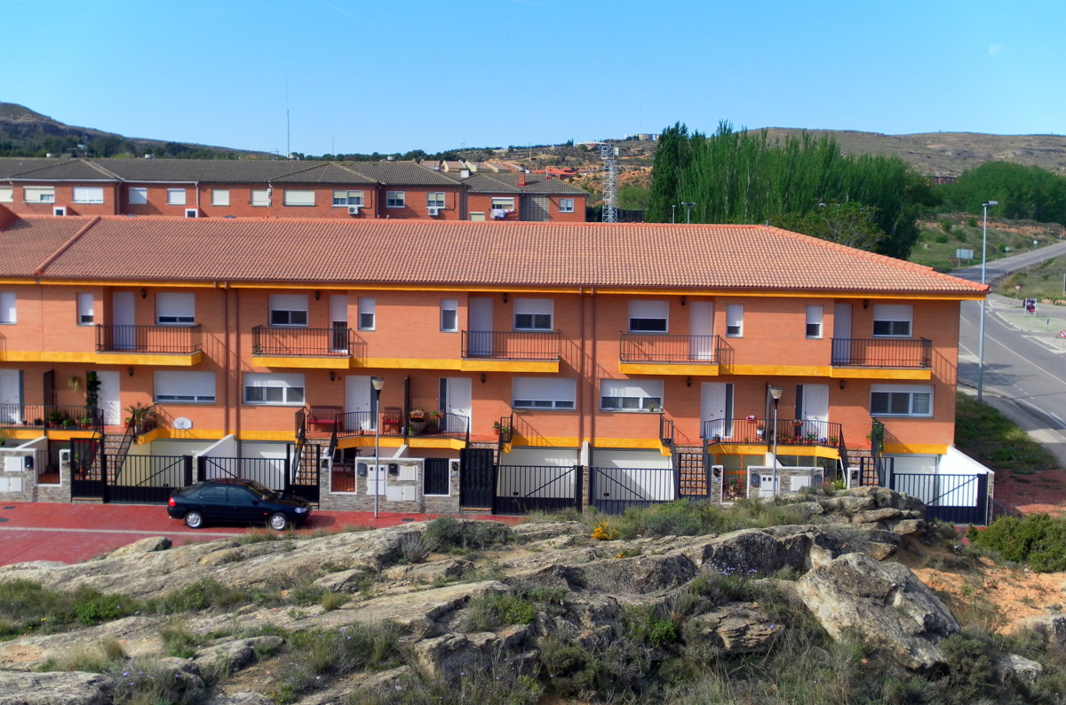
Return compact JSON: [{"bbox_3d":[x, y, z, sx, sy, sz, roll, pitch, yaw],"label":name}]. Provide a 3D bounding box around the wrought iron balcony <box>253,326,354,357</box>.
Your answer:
[{"bbox_3d":[-8.505,-0.424,52.842,3.606,0.982,1.380,1,5,2],"label":"wrought iron balcony"}]

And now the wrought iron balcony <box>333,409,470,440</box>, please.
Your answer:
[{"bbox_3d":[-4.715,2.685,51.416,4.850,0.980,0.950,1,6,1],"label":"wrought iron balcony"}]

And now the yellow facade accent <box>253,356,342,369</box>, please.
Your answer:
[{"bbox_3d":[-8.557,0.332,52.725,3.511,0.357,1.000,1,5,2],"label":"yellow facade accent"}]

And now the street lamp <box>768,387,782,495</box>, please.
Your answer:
[{"bbox_3d":[8.051,3.522,47.154,0.450,4.750,0.450,1,6,1],"label":"street lamp"}]

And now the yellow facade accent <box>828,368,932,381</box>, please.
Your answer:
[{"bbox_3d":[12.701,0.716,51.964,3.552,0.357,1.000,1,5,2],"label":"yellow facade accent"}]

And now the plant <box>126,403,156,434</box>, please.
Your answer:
[{"bbox_3d":[-14.382,2.428,52.001,1.000,1.070,0.920,1,6,1],"label":"plant"}]

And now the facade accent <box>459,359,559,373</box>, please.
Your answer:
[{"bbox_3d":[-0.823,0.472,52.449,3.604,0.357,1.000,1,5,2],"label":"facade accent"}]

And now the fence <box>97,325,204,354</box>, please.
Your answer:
[{"bbox_3d":[-14.362,-0.530,53.052,3.587,0.982,1.380,1,5,2],"label":"fence"}]

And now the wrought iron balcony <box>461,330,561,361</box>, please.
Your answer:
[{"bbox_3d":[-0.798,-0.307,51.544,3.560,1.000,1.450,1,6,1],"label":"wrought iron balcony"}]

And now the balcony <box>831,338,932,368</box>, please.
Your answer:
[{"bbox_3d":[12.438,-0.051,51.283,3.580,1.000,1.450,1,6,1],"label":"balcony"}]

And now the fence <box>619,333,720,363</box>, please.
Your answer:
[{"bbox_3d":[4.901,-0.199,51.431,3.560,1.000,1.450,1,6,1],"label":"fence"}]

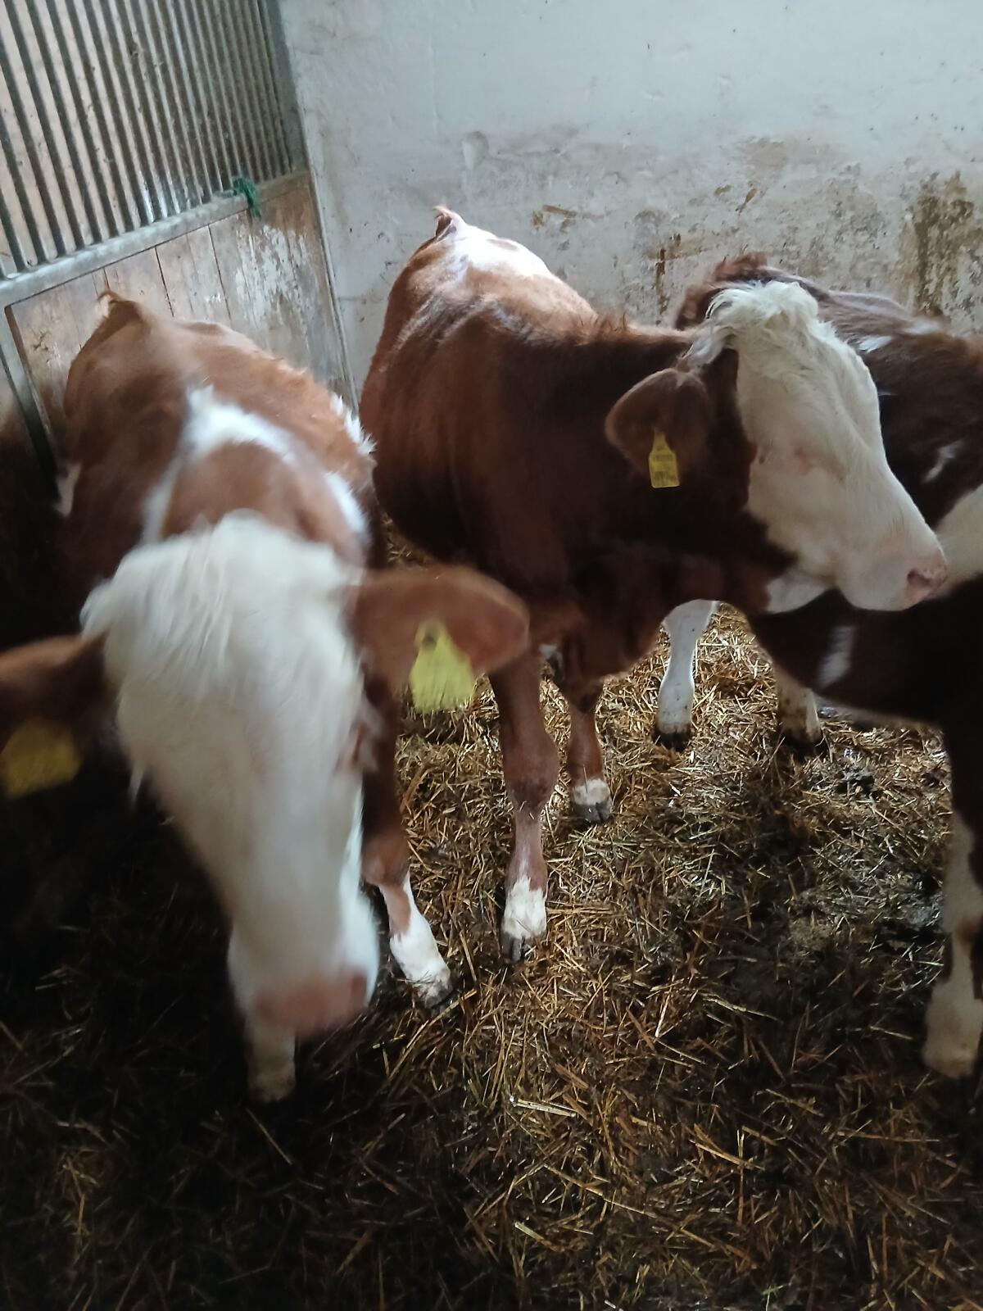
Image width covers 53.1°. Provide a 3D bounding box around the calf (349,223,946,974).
[{"bbox_3d":[0.125,-0.180,2.030,0.600,1.230,1.530,-14,31,-12],"label":"calf"}]

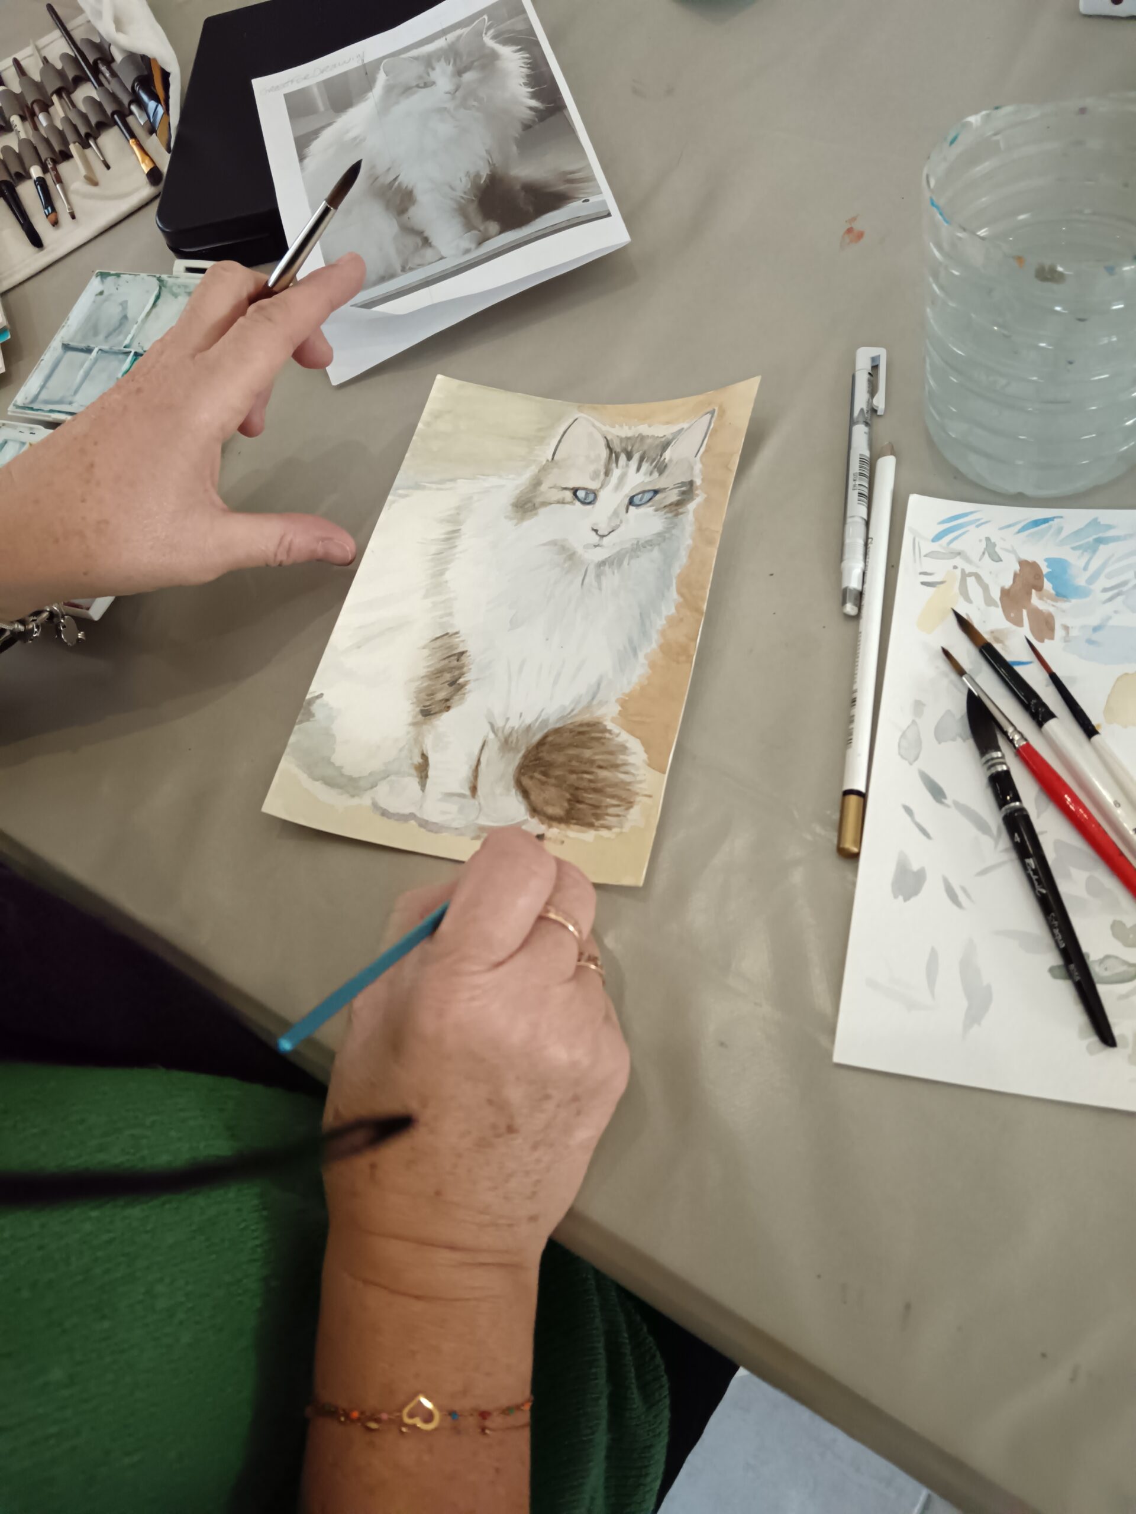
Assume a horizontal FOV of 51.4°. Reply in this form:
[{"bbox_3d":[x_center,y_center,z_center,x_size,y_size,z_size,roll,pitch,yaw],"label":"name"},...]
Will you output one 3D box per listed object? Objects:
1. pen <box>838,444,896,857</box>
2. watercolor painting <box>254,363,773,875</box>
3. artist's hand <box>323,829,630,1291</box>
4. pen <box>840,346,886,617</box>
[{"bbox_3d":[0.107,-0.043,0.418,0.008,0.008,0.166,5,67,16],"label":"pen"},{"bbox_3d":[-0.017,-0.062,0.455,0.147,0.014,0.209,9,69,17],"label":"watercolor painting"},{"bbox_3d":[-0.025,0.084,0.357,0.086,0.064,0.142,1,59,14],"label":"artist's hand"},{"bbox_3d":[0.112,-0.107,0.445,0.013,0.009,0.123,2,67,15],"label":"pen"}]

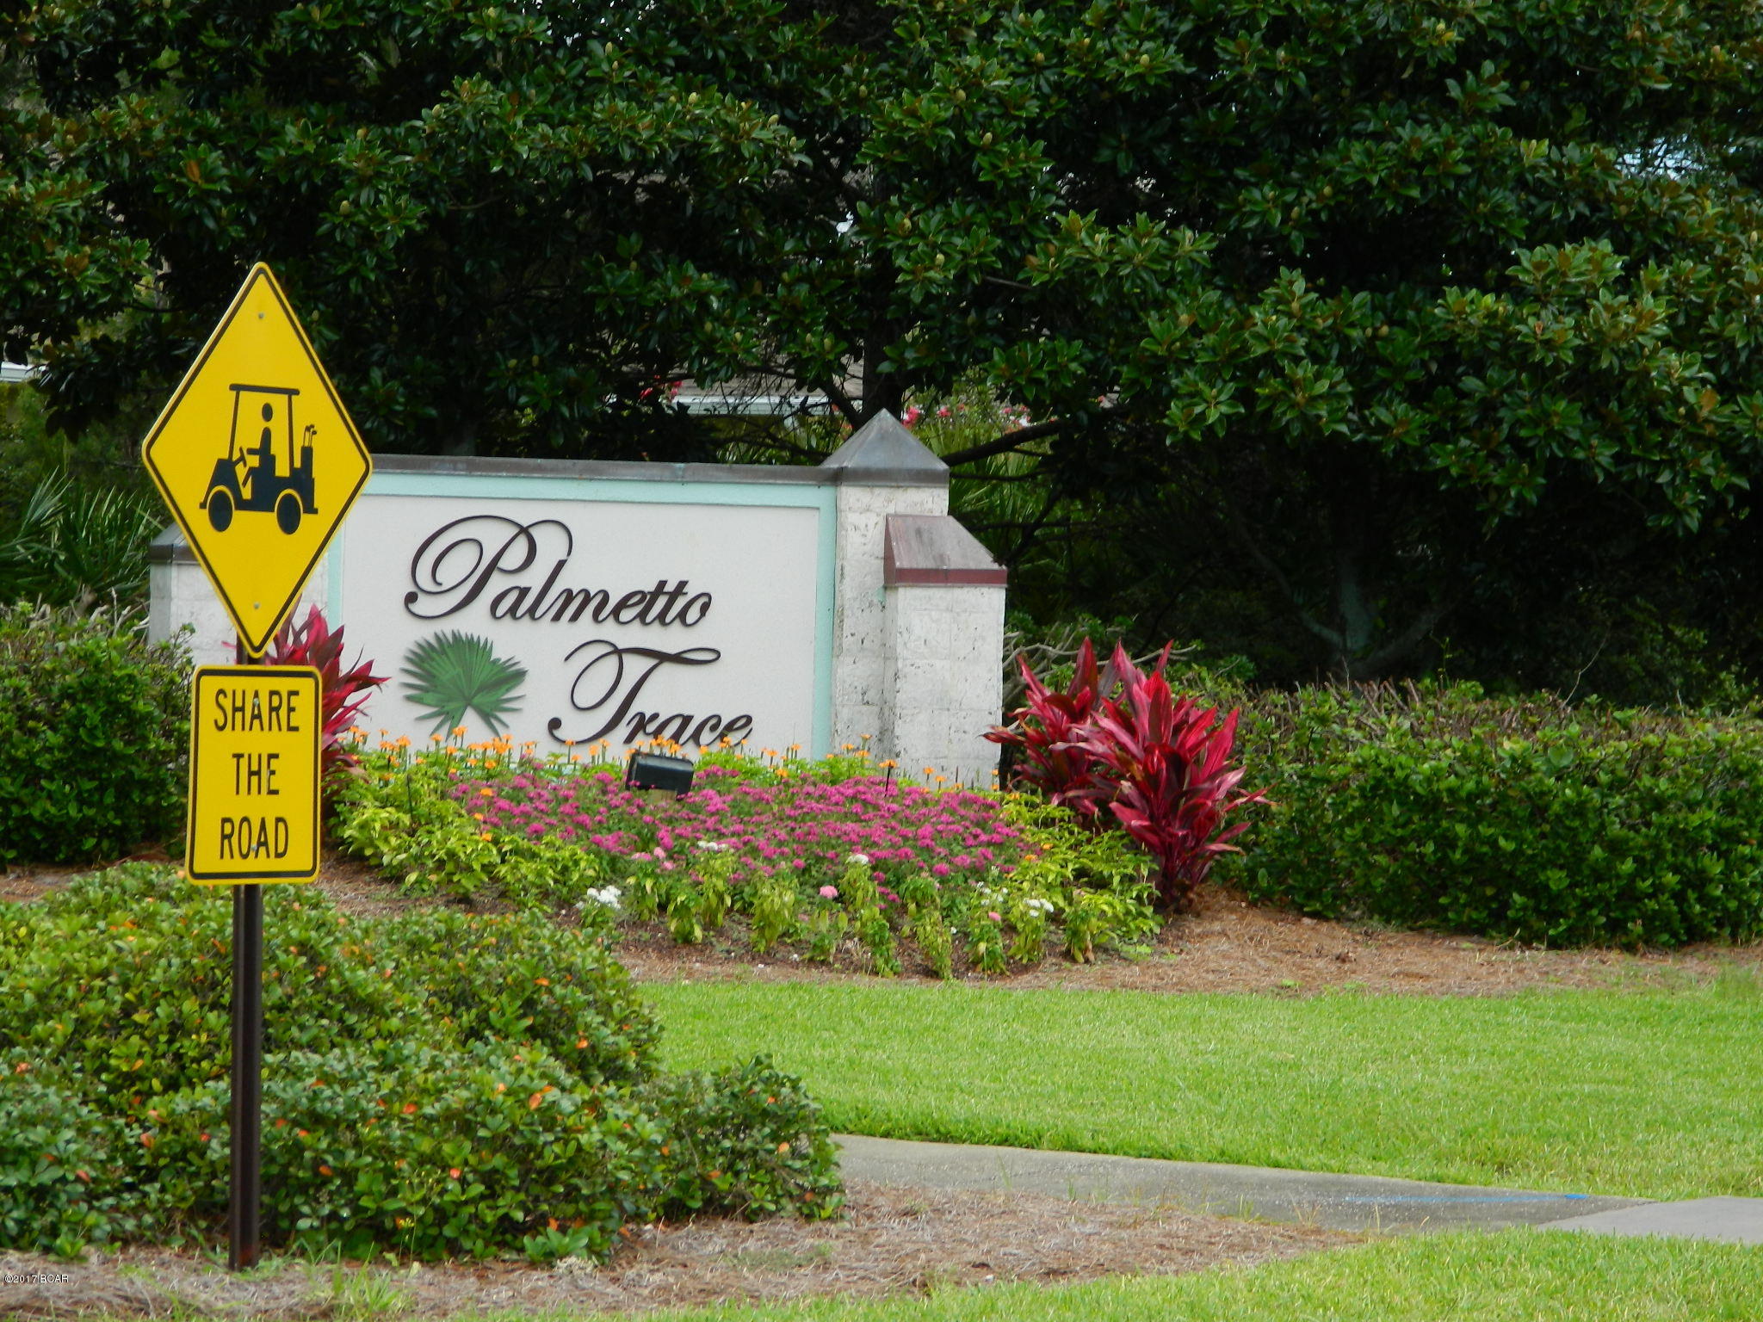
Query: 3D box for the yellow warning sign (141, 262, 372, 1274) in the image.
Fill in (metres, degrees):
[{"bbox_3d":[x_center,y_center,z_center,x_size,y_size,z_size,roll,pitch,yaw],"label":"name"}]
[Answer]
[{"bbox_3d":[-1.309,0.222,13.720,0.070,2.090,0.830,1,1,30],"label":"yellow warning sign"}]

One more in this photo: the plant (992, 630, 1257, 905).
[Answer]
[{"bbox_3d":[0.955,0.446,25.800,1.060,1.060,1.000,2,1,0],"label":"plant"}]

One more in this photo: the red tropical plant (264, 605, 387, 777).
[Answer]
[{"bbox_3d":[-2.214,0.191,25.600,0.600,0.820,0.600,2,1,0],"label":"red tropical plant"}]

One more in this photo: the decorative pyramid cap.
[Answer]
[{"bbox_3d":[0.009,-0.866,27.000,0.445,0.305,0.445,1,1,-12],"label":"decorative pyramid cap"}]

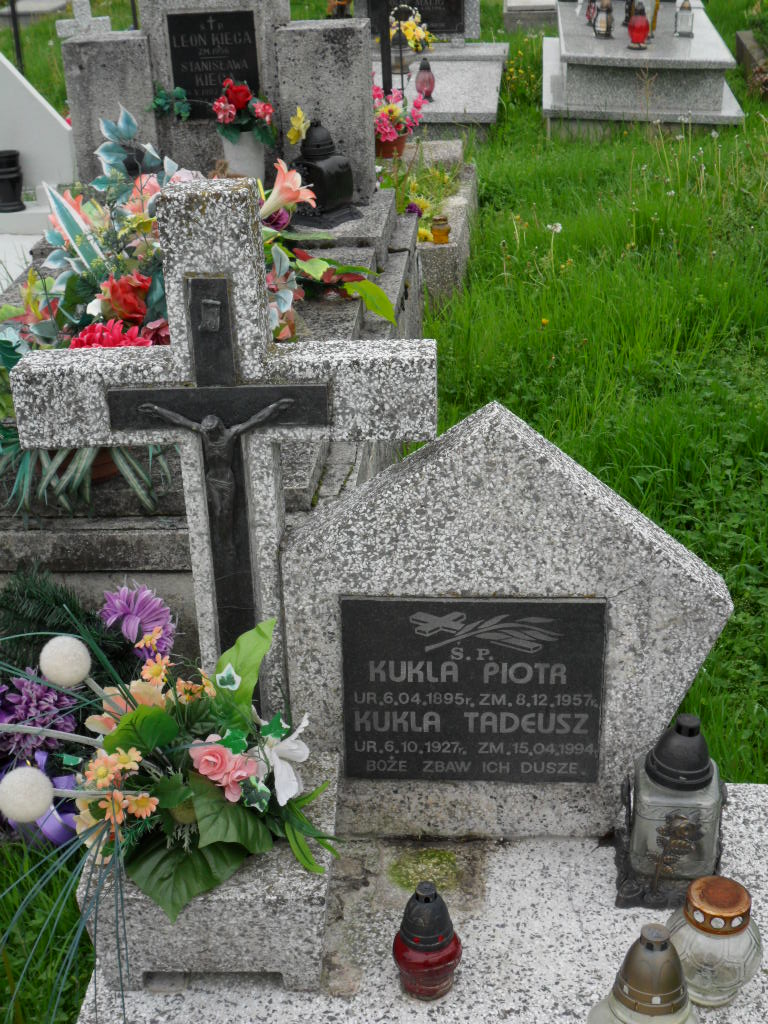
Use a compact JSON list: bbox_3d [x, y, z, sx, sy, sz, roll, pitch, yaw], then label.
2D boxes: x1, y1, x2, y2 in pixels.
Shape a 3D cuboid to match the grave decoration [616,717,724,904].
[{"bbox_3d":[0.420,0.412,2.217,0.145,0.282,0.140,2,27,6],"label":"grave decoration"}]

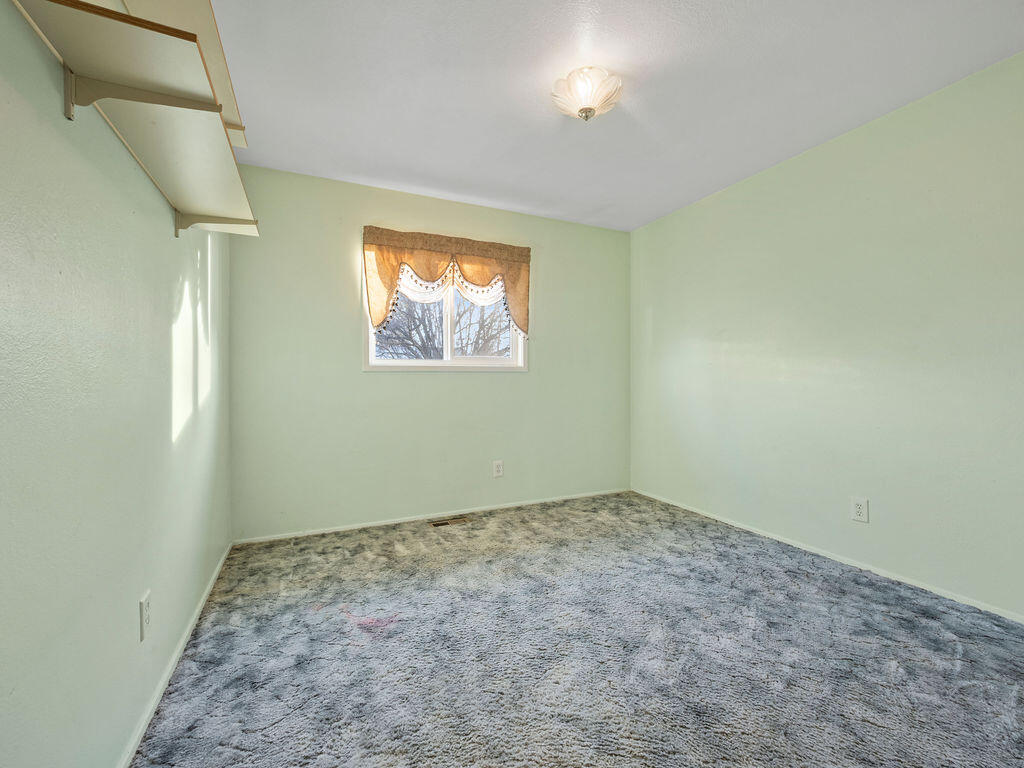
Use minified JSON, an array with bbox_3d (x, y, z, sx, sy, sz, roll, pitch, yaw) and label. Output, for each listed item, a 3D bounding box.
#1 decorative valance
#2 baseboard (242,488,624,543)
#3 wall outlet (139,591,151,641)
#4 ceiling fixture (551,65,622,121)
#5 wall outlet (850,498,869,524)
[{"bbox_3d":[-0.446,-0.737,3.177,1.312,0.759,0.080,0,1,-24],"label":"decorative valance"},{"bbox_3d":[-0.324,1.005,3.279,3.176,0.042,0.014,0,1,-24],"label":"baseboard"},{"bbox_3d":[-1.096,0.693,1.244,0.009,0.121,0.075,0,1,-26],"label":"wall outlet"},{"bbox_3d":[0.351,-1.321,1.942,0.320,0.174,0.320,0,0,0],"label":"ceiling fixture"},{"bbox_3d":[1.918,0.695,2.288,0.009,0.123,0.077,0,1,-26],"label":"wall outlet"}]

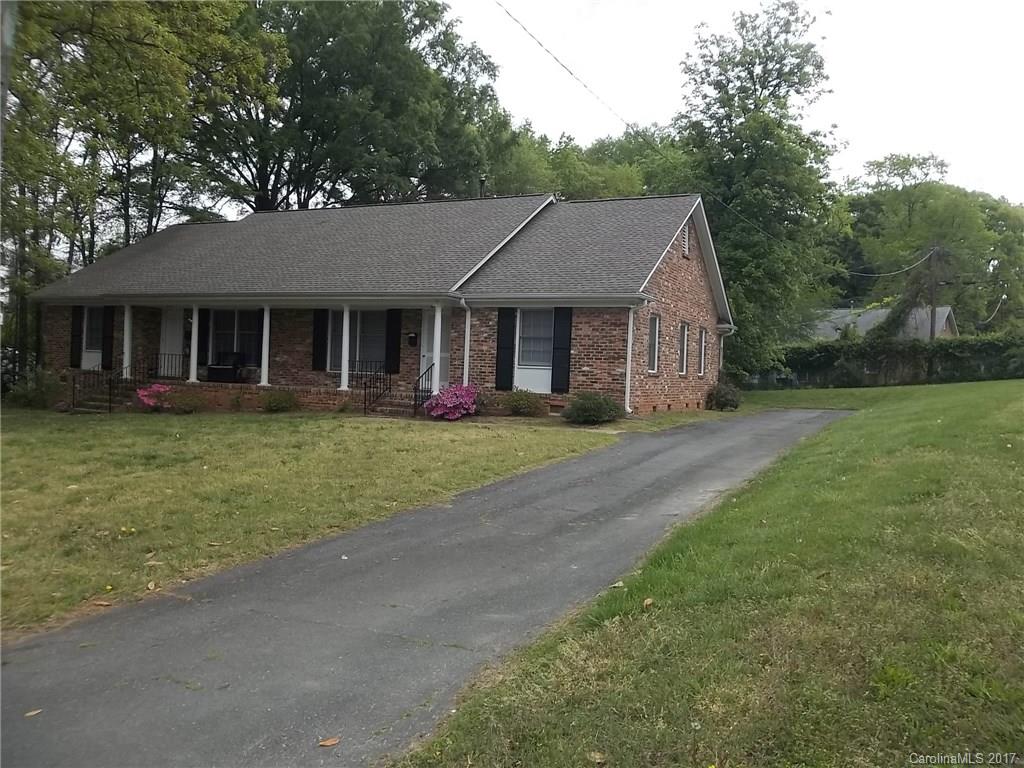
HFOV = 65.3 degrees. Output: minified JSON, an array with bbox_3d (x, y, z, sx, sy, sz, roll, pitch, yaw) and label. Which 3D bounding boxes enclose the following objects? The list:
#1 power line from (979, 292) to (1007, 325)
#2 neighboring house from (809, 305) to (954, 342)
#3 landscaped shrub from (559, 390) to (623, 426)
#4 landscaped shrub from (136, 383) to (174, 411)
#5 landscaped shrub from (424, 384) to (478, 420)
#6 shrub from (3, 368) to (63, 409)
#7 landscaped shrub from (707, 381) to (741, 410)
[{"bbox_3d":[21.658,-3.403,36.000,1.300,1.400,0.500,3,1,26],"label":"power line"},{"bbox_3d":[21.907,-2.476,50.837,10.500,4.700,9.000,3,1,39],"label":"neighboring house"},{"bbox_3d":[1.648,0.487,16.553,1.200,0.660,1.050,3,1,26],"label":"landscaped shrub"},{"bbox_3d":[-10.081,0.353,22.585,1.050,0.750,0.880,3,1,26],"label":"landscaped shrub"},{"bbox_3d":[-1.387,0.424,18.305,1.180,0.800,1.000,3,1,26],"label":"landscaped shrub"},{"bbox_3d":[-15.276,0.176,25.499,1.700,1.200,1.400,3,1,26],"label":"shrub"},{"bbox_3d":[6.091,0.331,23.000,0.980,0.840,0.950,3,1,26],"label":"landscaped shrub"}]

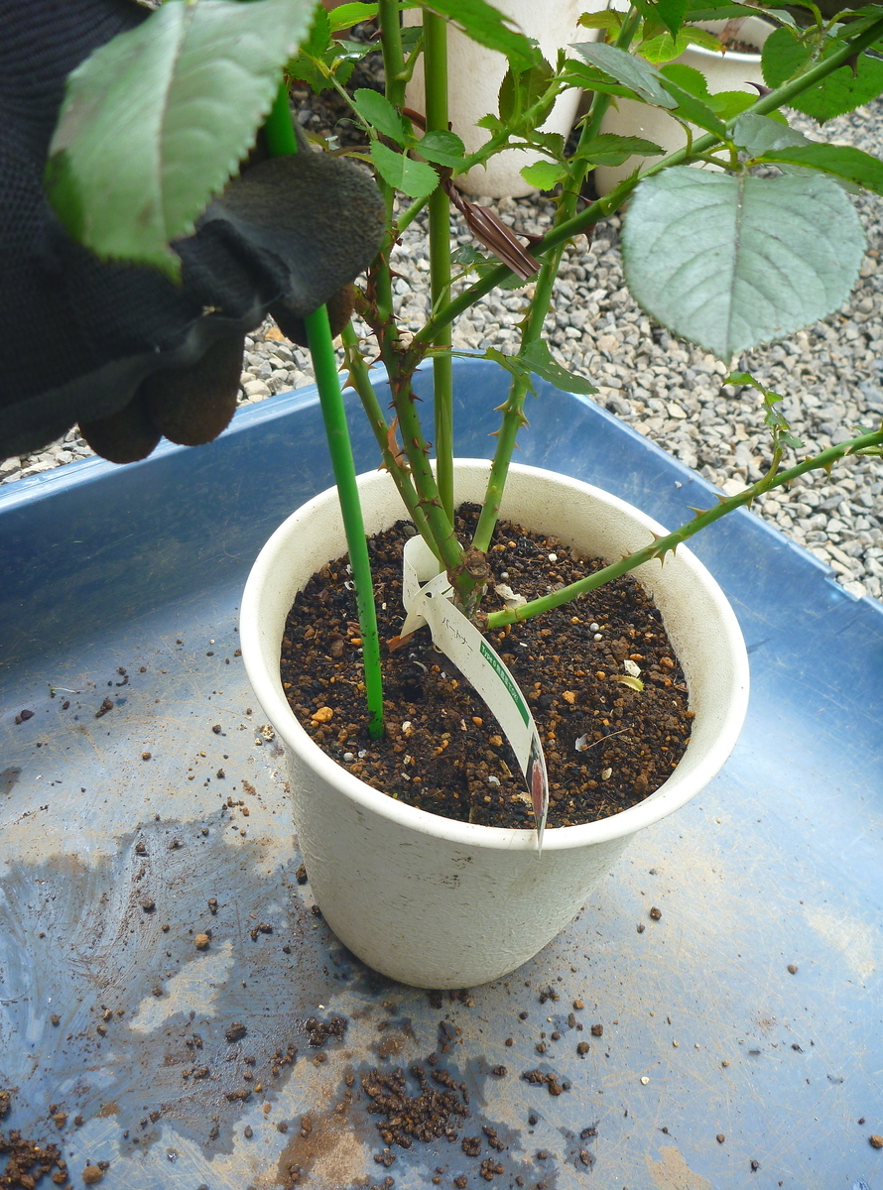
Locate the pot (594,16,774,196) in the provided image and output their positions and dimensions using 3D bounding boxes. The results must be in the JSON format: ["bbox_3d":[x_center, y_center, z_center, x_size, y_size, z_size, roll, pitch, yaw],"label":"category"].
[{"bbox_3d":[0.295,-0.612,1.223,0.210,0.203,0.210,9,45,0],"label":"pot"}]

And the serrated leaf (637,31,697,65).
[{"bbox_3d":[0.065,-0.161,0.283,0.014,0.004,0.015,16,67,3],"label":"serrated leaf"}]

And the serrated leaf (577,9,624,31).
[{"bbox_3d":[0.051,-0.186,0.311,0.017,0.004,0.013,8,60,10],"label":"serrated leaf"}]

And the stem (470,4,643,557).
[{"bbox_3d":[0.035,-0.103,0.361,0.017,0.210,0.014,13,35,-3],"label":"stem"}]

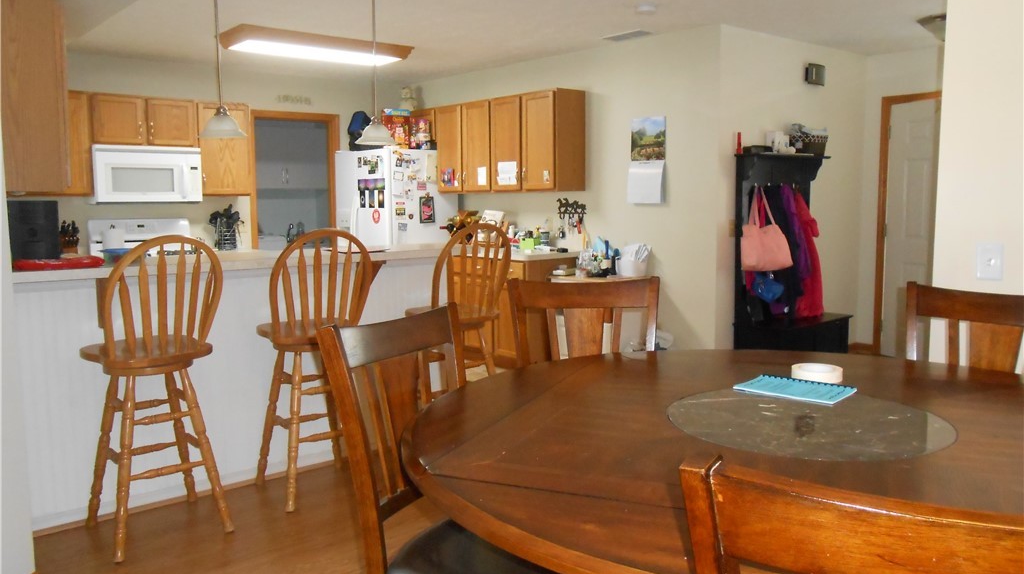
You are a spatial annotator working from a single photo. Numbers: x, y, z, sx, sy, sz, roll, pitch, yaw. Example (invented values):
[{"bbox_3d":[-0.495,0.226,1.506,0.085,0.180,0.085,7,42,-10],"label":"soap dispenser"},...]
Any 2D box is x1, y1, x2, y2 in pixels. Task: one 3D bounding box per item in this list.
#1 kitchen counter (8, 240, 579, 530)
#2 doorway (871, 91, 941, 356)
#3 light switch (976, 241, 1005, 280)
[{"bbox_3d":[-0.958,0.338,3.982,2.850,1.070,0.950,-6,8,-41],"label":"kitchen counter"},{"bbox_3d":[3.335,-0.461,6.097,0.100,2.120,0.895,-6,9,-40],"label":"doorway"},{"bbox_3d":[1.529,-0.081,2.461,0.015,0.117,0.070,-6,9,-40],"label":"light switch"}]

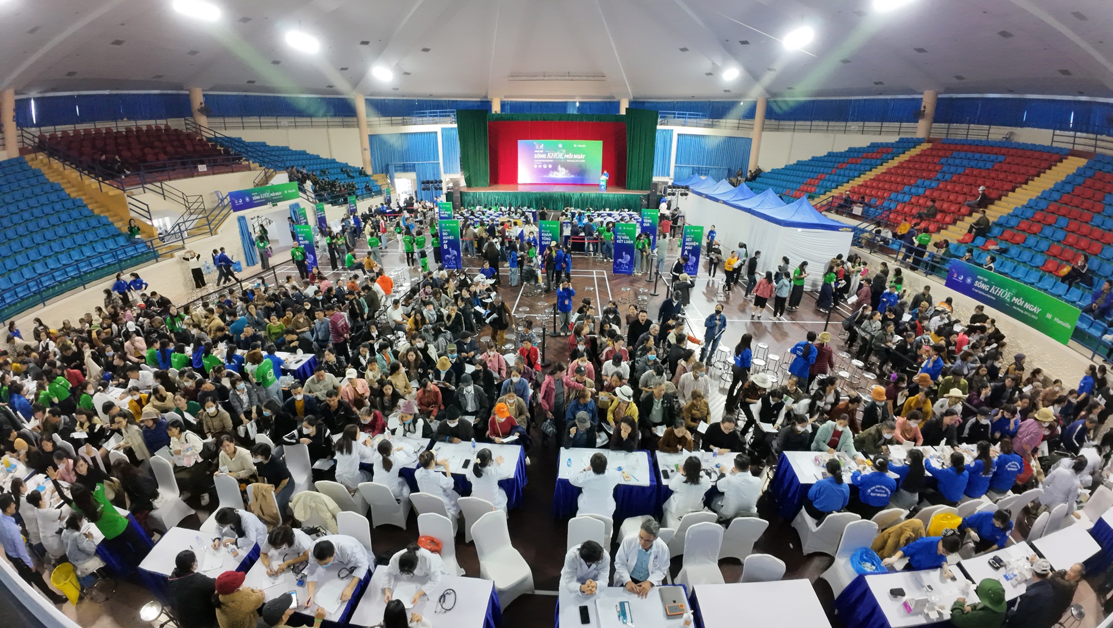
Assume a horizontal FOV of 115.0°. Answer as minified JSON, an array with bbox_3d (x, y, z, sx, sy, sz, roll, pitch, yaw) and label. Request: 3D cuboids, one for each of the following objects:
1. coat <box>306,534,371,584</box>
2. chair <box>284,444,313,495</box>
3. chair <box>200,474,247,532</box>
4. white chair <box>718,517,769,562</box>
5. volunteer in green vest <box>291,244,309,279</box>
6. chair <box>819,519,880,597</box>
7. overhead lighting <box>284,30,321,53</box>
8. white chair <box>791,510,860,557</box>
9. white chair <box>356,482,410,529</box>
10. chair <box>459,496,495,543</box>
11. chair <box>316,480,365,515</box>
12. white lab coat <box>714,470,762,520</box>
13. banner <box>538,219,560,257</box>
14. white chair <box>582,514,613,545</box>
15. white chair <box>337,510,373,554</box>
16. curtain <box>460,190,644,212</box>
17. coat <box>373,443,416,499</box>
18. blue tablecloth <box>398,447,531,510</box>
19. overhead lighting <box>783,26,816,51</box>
[{"bbox_3d":[-2.152,2.506,3.592,0.530,0.660,0.560,3,22,5],"label":"coat"},{"bbox_3d":[-3.470,2.246,4.766,0.440,0.900,0.500,1,25,3],"label":"chair"},{"bbox_3d":[-4.240,2.621,4.581,0.430,0.920,0.520,3,25,6],"label":"chair"},{"bbox_3d":[2.130,2.513,4.195,0.440,0.900,0.500,1,25,2],"label":"white chair"},{"bbox_3d":[-10.350,-2.278,14.402,0.520,1.600,0.360,-13,28,-27],"label":"volunteer in green vest"},{"bbox_3d":[3.355,2.818,3.904,0.430,0.930,0.540,1,22,0],"label":"chair"},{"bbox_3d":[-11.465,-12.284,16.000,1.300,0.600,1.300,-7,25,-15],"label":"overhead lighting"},{"bbox_3d":[3.180,2.470,4.286,0.440,0.900,0.500,0,25,0],"label":"white chair"},{"bbox_3d":[-2.250,2.430,4.855,0.460,0.950,0.560,2,25,4],"label":"white chair"},{"bbox_3d":[-0.900,2.572,4.668,0.450,0.930,0.550,4,25,8],"label":"chair"},{"bbox_3d":[-2.680,2.322,4.603,0.440,0.900,0.500,3,25,7],"label":"chair"},{"bbox_3d":[2.300,2.206,4.588,0.540,0.640,0.420,-2,25,-4],"label":"white lab coat"},{"bbox_3d":[-0.280,-2.984,15.207,0.830,1.950,0.080,0,22,-2],"label":"banner"},{"bbox_3d":[0.456,2.583,4.336,0.430,0.930,0.540,4,22,6],"label":"white chair"},{"bbox_3d":[-2.210,2.669,3.860,0.440,0.900,0.500,4,25,8],"label":"white chair"},{"bbox_3d":[-0.243,-8.999,28.243,15.000,1.400,0.250,2,25,4],"label":"curtain"},{"bbox_3d":[-2.132,2.043,4.729,0.480,0.700,0.550,6,23,11],"label":"coat"},{"bbox_3d":[-1.174,2.359,5.036,1.330,0.760,0.660,1,22,0],"label":"blue tablecloth"},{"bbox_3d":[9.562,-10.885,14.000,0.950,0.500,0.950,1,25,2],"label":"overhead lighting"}]

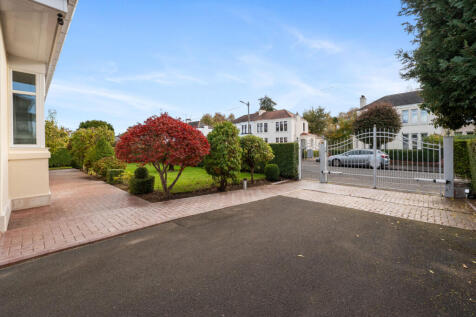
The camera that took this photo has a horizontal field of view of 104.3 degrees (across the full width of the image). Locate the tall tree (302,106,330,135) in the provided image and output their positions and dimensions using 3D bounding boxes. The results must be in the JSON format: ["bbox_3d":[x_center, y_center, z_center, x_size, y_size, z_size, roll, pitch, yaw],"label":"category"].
[{"bbox_3d":[16.124,-5.854,38.000,5.900,9.200,5.600,0,3,0],"label":"tall tree"}]

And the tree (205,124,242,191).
[{"bbox_3d":[-0.490,-0.068,6.250,1.250,2.300,1.200,0,3,0],"label":"tree"}]

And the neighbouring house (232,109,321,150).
[{"bbox_3d":[6.850,-4.850,37.200,12.200,8.600,9.800,-1,0,36],"label":"neighbouring house"}]

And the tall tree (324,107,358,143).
[{"bbox_3d":[19.581,-5.203,35.000,6.300,8.400,5.800,0,3,0],"label":"tall tree"}]

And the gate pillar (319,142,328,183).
[{"bbox_3d":[4.250,0.210,9.150,0.200,1.990,0.200,-1,0,-42],"label":"gate pillar"}]

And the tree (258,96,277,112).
[{"bbox_3d":[7.973,-9.324,50.000,5.800,14.500,5.600,0,3,0],"label":"tree"}]

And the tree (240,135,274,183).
[{"bbox_3d":[0.880,0.000,8.600,1.550,2.220,1.500,-1,0,6],"label":"tree"}]

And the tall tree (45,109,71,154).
[{"bbox_3d":[-13.886,-1.627,14.000,2.900,4.200,2.700,0,3,0],"label":"tall tree"}]

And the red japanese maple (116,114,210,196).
[{"bbox_3d":[-2.120,-0.100,5.550,2.600,2.420,2.550,-1,0,-21],"label":"red japanese maple"}]

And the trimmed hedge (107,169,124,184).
[{"bbox_3d":[-4.750,0.670,7.150,0.540,0.560,0.540,2,3,42],"label":"trimmed hedge"}]

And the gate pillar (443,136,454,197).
[{"bbox_3d":[6.950,0.290,6.100,0.200,1.980,0.200,-1,0,-42],"label":"gate pillar"}]

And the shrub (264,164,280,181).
[{"bbox_3d":[1.493,0.622,8.050,0.680,0.720,0.680,0,3,0],"label":"shrub"}]

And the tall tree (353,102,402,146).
[{"bbox_3d":[13.900,-2.600,18.500,4.000,5.900,4.000,-1,0,37],"label":"tall tree"}]

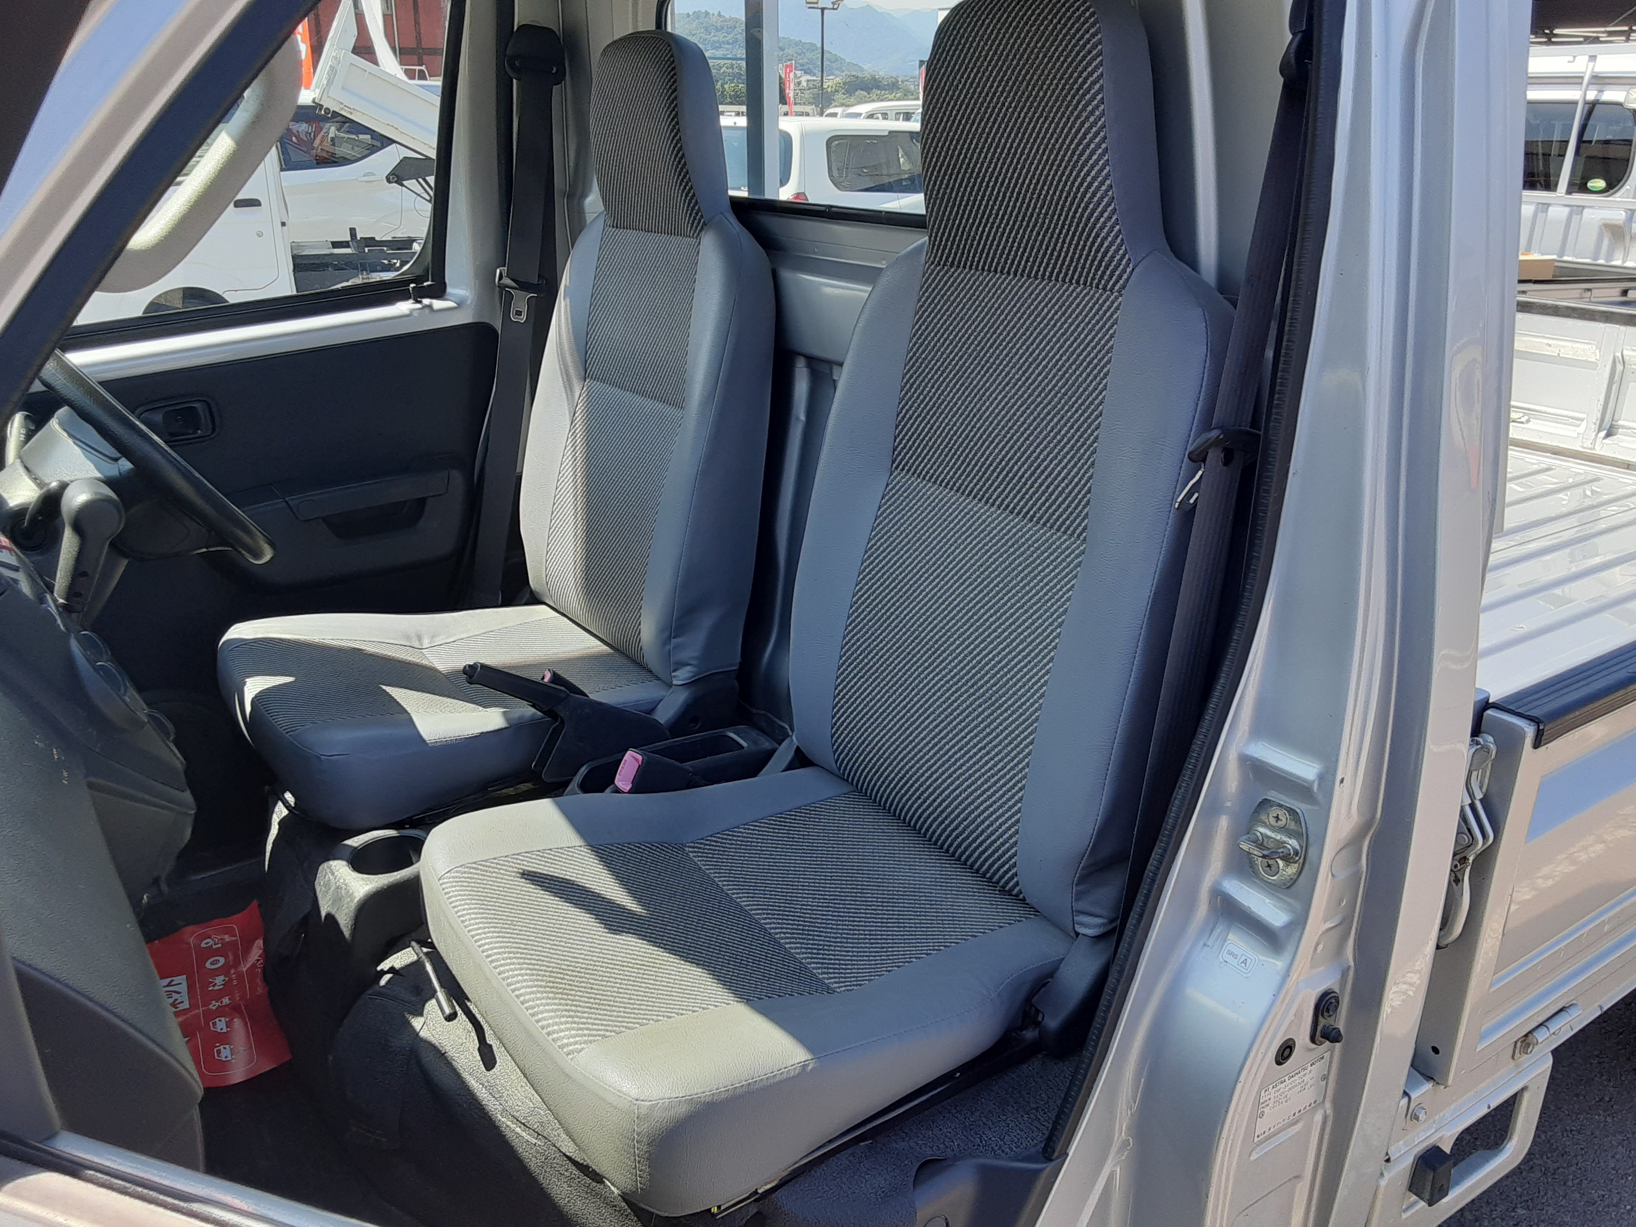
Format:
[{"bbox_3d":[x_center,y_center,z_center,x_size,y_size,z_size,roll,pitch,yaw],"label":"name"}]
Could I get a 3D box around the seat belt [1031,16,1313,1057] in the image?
[{"bbox_3d":[0.280,-0.014,0.987,0.170,0.820,0.100,-13,25,-32],"label":"seat belt"}]

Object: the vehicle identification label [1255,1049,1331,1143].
[{"bbox_3d":[0.377,0.382,1.011,0.088,0.053,0.003,-12,24,-30],"label":"vehicle identification label"}]

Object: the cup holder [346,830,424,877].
[{"bbox_3d":[-0.473,0.295,1.426,0.088,0.070,0.088,-13,25,-32],"label":"cup holder"}]

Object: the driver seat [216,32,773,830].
[{"bbox_3d":[-0.430,-0.260,1.624,0.640,0.895,0.500,-13,25,-32],"label":"driver seat"}]

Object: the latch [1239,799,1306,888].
[{"bbox_3d":[0.333,0.176,0.950,0.050,0.072,0.035,20,28,41],"label":"latch"}]

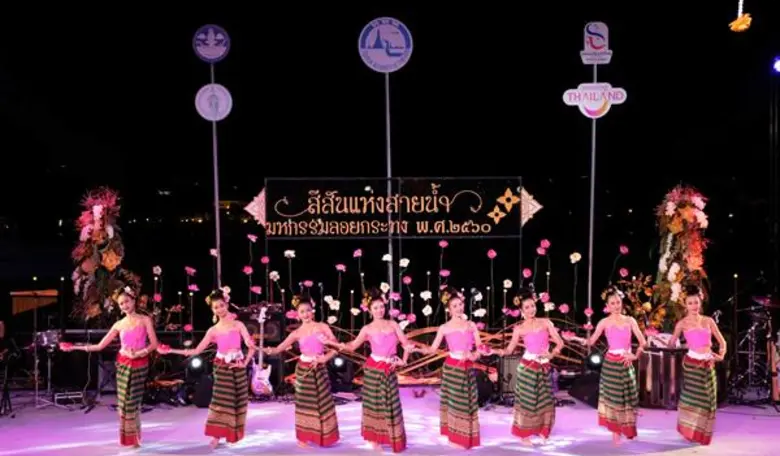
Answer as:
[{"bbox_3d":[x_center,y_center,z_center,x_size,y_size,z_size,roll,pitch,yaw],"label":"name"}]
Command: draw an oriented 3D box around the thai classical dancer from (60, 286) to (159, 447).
[{"bbox_3d":[-2.942,1.446,10.155,1.021,1.684,0.550,0,3,0],"label":"thai classical dancer"}]

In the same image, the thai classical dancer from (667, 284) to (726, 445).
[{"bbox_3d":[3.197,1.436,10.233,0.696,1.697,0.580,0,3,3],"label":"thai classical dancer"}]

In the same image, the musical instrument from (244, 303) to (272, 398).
[{"bbox_3d":[-1.639,1.548,12.300,0.310,1.150,0.100,0,-8,0],"label":"musical instrument"}]

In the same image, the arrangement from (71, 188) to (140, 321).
[{"bbox_3d":[-3.894,0.365,13.400,0.870,1.850,0.750,-1,3,-6],"label":"arrangement"}]

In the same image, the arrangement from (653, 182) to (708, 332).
[{"bbox_3d":[3.995,0.397,13.400,0.720,1.980,0.650,0,3,6],"label":"arrangement"}]

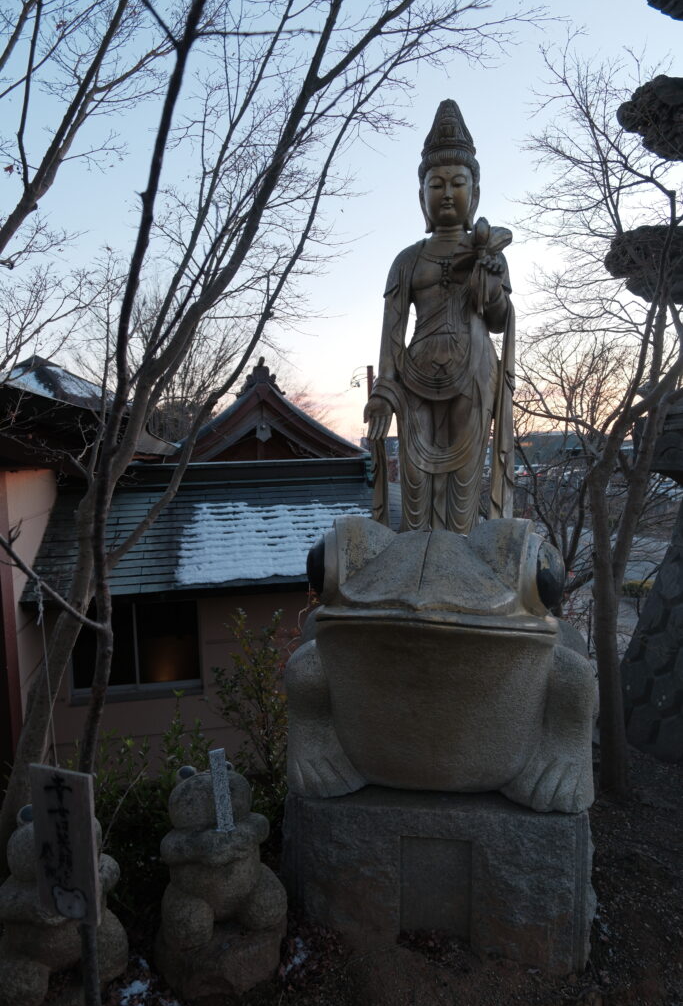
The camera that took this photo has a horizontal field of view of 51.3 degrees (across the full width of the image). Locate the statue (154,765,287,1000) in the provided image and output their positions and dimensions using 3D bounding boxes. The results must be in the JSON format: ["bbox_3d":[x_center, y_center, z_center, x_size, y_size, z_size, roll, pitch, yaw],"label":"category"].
[{"bbox_3d":[-0.386,1.147,2.277,0.360,0.629,0.360,-2,5,-20],"label":"statue"}]

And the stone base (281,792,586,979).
[{"bbox_3d":[0.355,1.165,2.660,0.920,0.521,0.900,0,5,7],"label":"stone base"}]

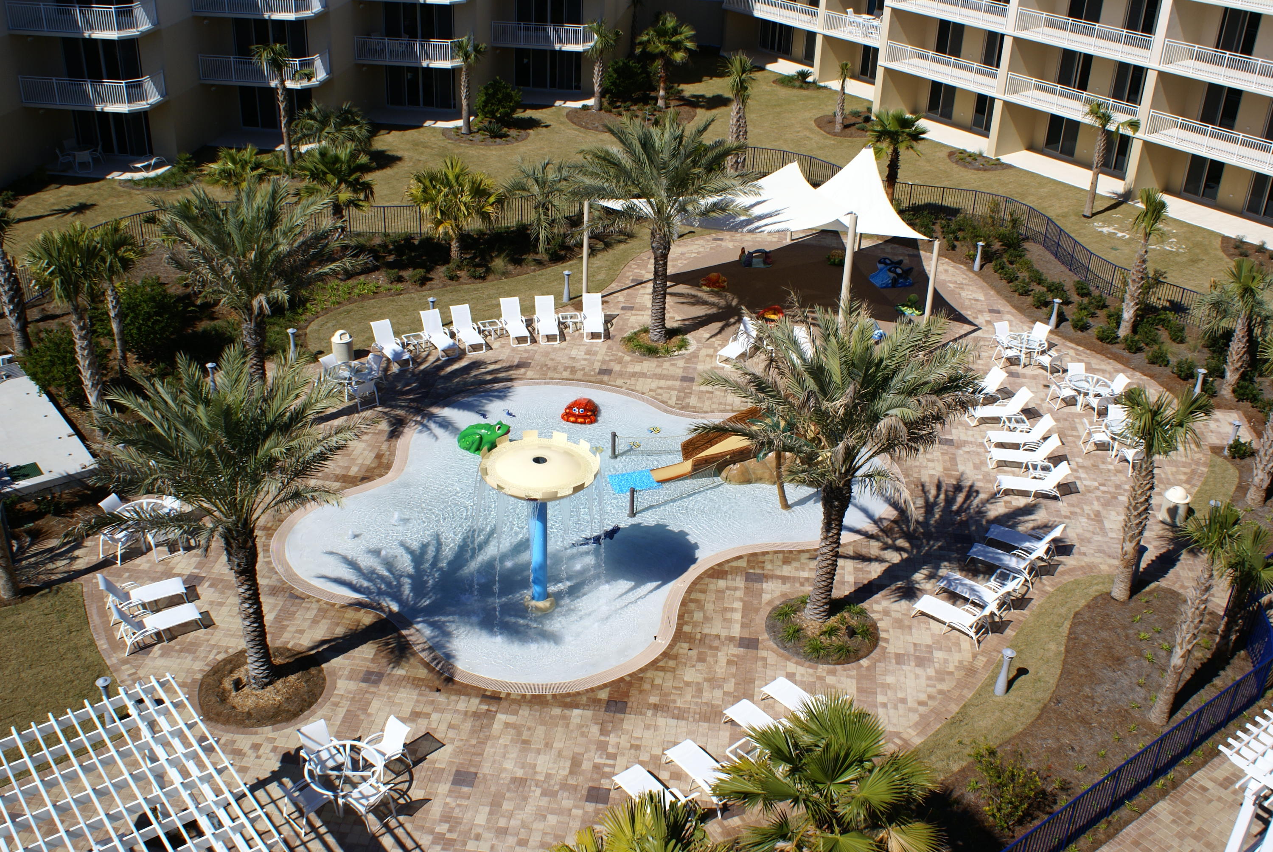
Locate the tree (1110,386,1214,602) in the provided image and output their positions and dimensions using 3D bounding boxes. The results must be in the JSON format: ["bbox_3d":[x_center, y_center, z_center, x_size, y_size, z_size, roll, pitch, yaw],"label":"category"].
[{"bbox_3d":[11.064,1.686,27.710,2.214,4.830,2.214,2,27,0],"label":"tree"}]

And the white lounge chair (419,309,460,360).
[{"bbox_3d":[-6.087,-2.842,39.394,0.680,0.960,1.700,-12,31,-25],"label":"white lounge chair"}]

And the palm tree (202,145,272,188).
[{"bbox_3d":[-16.274,-10.464,51.929,2.900,2.050,2.900,1,29,0],"label":"palm tree"}]

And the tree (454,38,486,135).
[{"bbox_3d":[-8.319,-16.754,62.864,1.700,4.700,1.700,2,27,-1],"label":"tree"}]

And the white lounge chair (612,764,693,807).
[{"bbox_3d":[0.330,6.389,22.215,0.670,0.900,1.740,-17,33,-33],"label":"white lounge chair"}]

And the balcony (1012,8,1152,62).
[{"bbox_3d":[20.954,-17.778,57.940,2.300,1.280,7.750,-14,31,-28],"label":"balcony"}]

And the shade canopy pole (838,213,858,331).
[{"bbox_3d":[6.516,-4.386,39.766,0.210,4.600,0.210,2,27,-1],"label":"shade canopy pole"}]

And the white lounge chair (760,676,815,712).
[{"bbox_3d":[3.241,5.207,24.450,0.674,0.926,1.711,-22,36,-39],"label":"white lounge chair"}]

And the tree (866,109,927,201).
[{"bbox_3d":[10.897,-11.025,53.564,2.616,4.226,2.616,2,27,0],"label":"tree"}]

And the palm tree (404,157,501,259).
[{"bbox_3d":[-6.687,-7.759,46.328,3.421,3.673,3.321,2,27,0],"label":"palm tree"}]

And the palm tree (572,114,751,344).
[{"bbox_3d":[0.764,-5.926,39.284,5.500,7.200,5.500,1,29,0],"label":"palm tree"}]

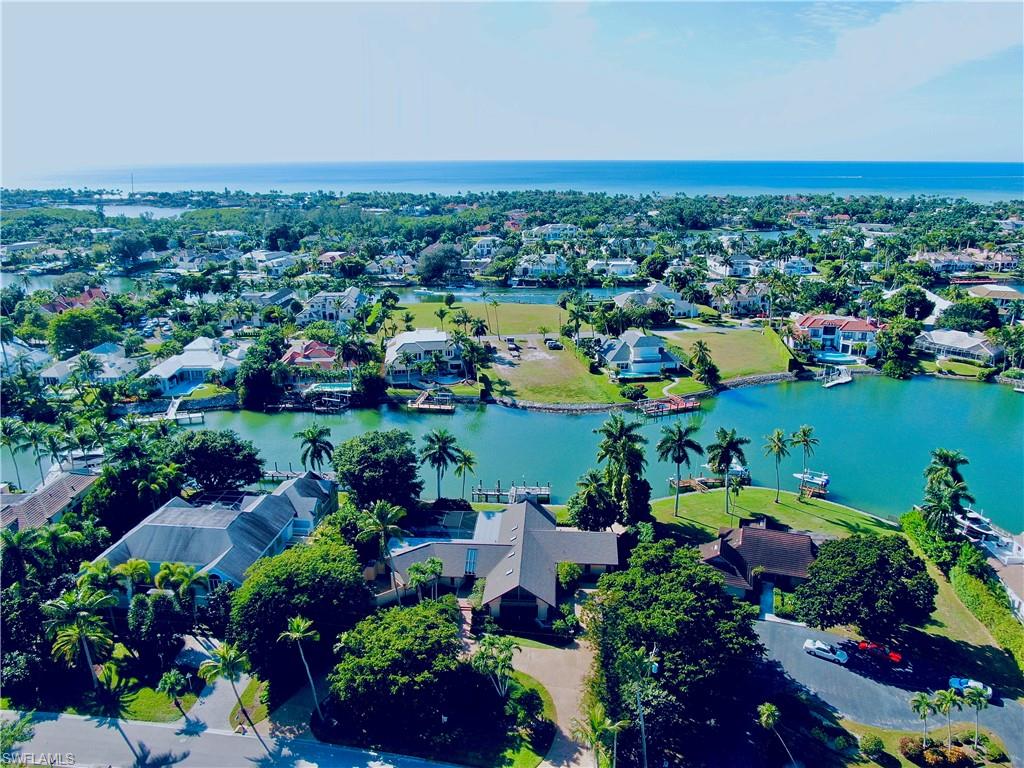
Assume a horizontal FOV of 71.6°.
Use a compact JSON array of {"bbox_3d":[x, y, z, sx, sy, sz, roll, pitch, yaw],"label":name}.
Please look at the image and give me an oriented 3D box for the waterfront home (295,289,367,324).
[{"bbox_3d":[-68.840,-29.670,275.000,23.700,9.500,26.220,0,17,0],"label":"waterfront home"}]

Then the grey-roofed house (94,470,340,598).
[{"bbox_3d":[-46.000,22.886,113.765,29.000,7.500,33.500,1,18,4],"label":"grey-roofed house"}]

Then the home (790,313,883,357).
[{"bbox_3d":[103.508,-16.379,227.066,25.500,9.300,20.000,3,18,10],"label":"home"}]

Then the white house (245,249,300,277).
[{"bbox_3d":[-131.370,-65.910,392.590,27.740,8.500,30.260,0,17,0],"label":"white house"}]

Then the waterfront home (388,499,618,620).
[{"bbox_3d":[-0.450,25.880,106.322,33.500,6.300,24.500,1,18,3],"label":"waterfront home"}]

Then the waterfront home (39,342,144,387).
[{"bbox_3d":[-115.490,-5.450,201.730,22.190,7.000,27.230,0,17,0],"label":"waterfront home"}]

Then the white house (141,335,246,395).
[{"bbox_3d":[-88.510,-5.830,201.610,21.690,7.800,29.250,0,17,0],"label":"white house"}]

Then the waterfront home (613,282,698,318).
[{"bbox_3d":[58.500,-34.650,293.270,31.000,8.500,33.000,1,18,2],"label":"waterfront home"}]

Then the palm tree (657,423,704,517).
[{"bbox_3d":[28.500,15.068,122.194,7.800,17.300,7.600,0,18,0],"label":"palm tree"}]

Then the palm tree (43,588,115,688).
[{"bbox_3d":[-49.200,29.939,82.640,8.200,12.900,8.000,0,18,0],"label":"palm tree"}]

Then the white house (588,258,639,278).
[{"bbox_3d":[55.730,-63.900,388.990,27.740,6.800,20.170,0,17,0],"label":"white house"}]

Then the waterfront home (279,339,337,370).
[{"bbox_3d":[-58.300,-8.046,211.487,18.500,7.300,18.500,0,18,0],"label":"waterfront home"}]

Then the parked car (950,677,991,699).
[{"bbox_3d":[52.000,34.479,80.576,4.250,1.370,1.800,6,19,17],"label":"parked car"}]

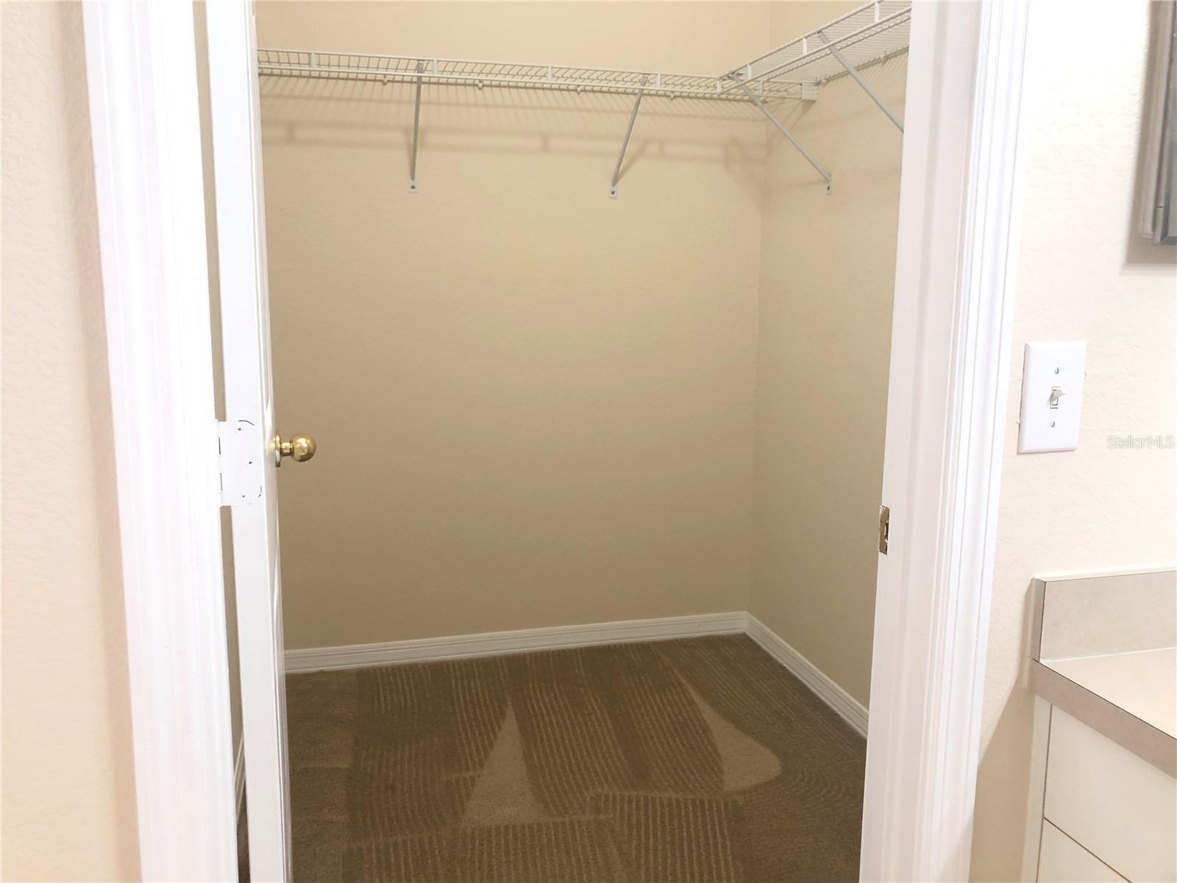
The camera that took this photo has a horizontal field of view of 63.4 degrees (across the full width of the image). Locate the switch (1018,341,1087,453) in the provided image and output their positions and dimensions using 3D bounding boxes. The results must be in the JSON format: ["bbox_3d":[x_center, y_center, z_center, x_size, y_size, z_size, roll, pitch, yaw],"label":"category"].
[{"bbox_3d":[0.521,-0.048,1.059,0.079,0.124,0.016,-2,10,-14],"label":"switch"}]

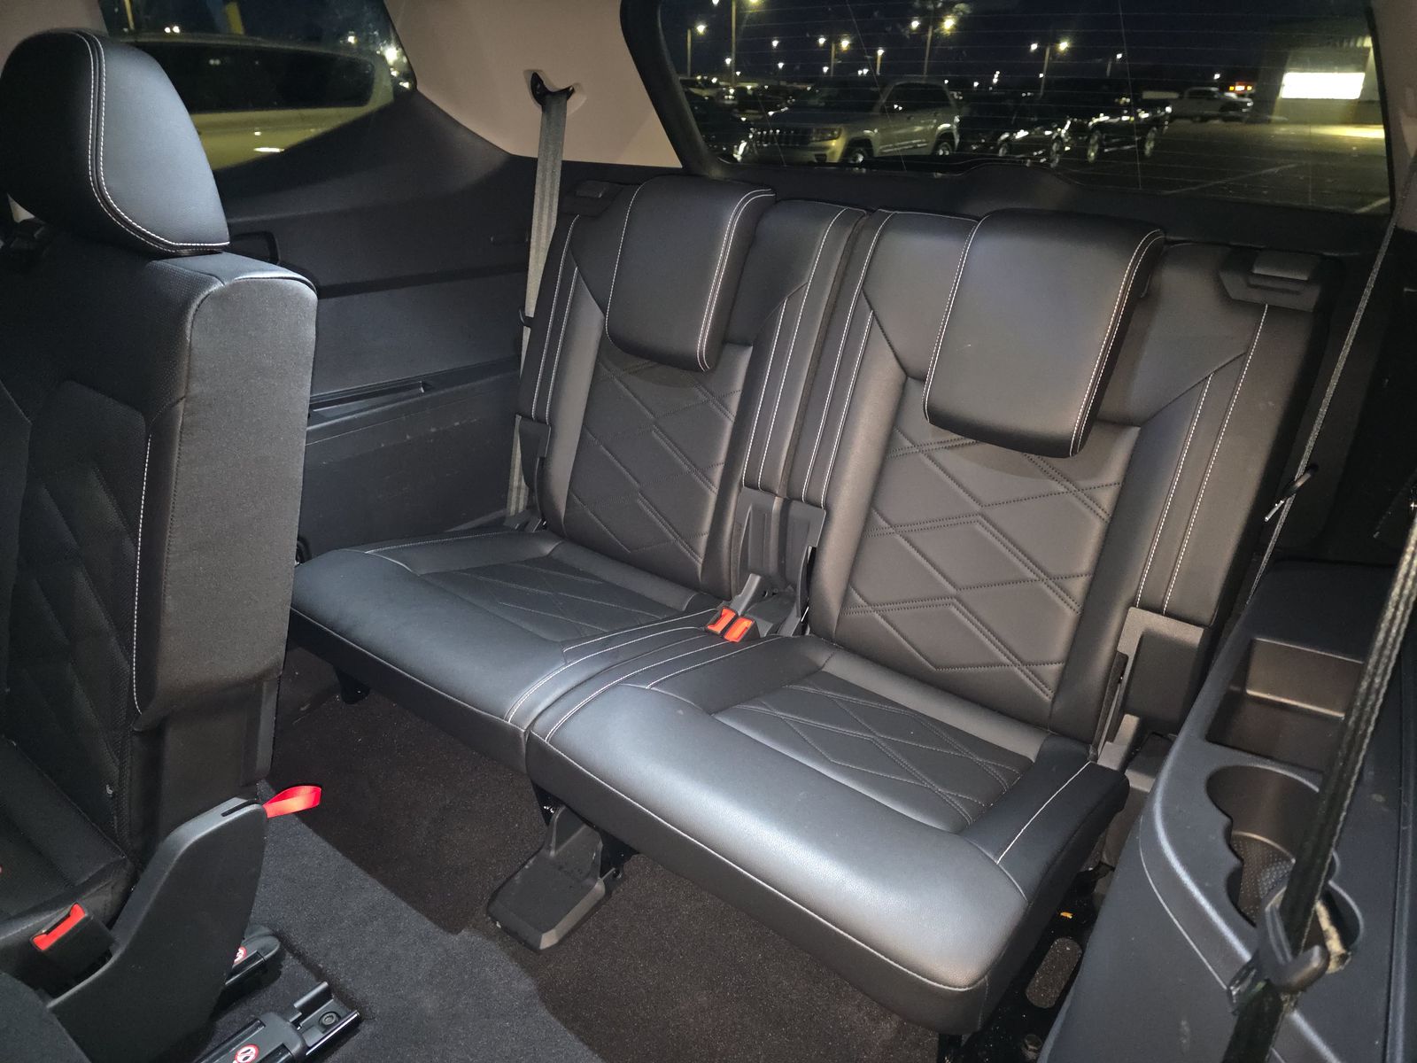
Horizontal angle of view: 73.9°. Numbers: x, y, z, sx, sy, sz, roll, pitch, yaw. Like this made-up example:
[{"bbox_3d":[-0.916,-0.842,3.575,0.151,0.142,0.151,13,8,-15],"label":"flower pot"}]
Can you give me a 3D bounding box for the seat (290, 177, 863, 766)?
[{"bbox_3d":[-0.199,-0.140,1.386,0.567,0.666,0.738,19,31,33],"label":"seat"}]

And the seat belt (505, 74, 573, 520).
[{"bbox_3d":[-0.313,-0.406,1.709,0.065,0.791,0.040,6,16,-10],"label":"seat belt"}]

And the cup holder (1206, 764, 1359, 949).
[{"bbox_3d":[0.453,0.282,0.762,0.105,0.080,0.200,12,27,21],"label":"cup holder"}]

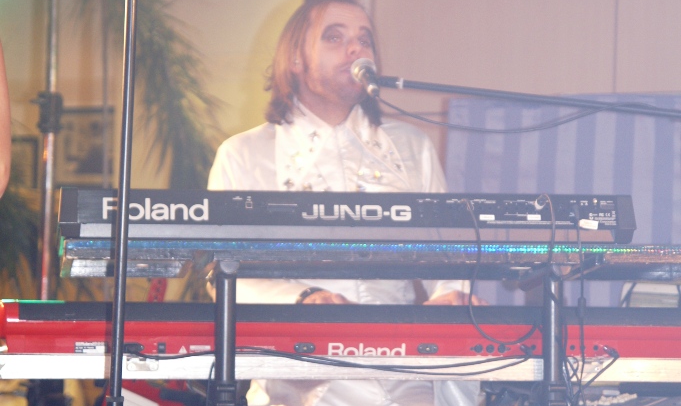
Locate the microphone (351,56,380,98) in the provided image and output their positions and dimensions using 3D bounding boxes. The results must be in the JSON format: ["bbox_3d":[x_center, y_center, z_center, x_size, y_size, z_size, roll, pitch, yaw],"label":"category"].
[{"bbox_3d":[0.052,-0.239,4.090,0.052,0.052,0.175,2,17,-7],"label":"microphone"}]

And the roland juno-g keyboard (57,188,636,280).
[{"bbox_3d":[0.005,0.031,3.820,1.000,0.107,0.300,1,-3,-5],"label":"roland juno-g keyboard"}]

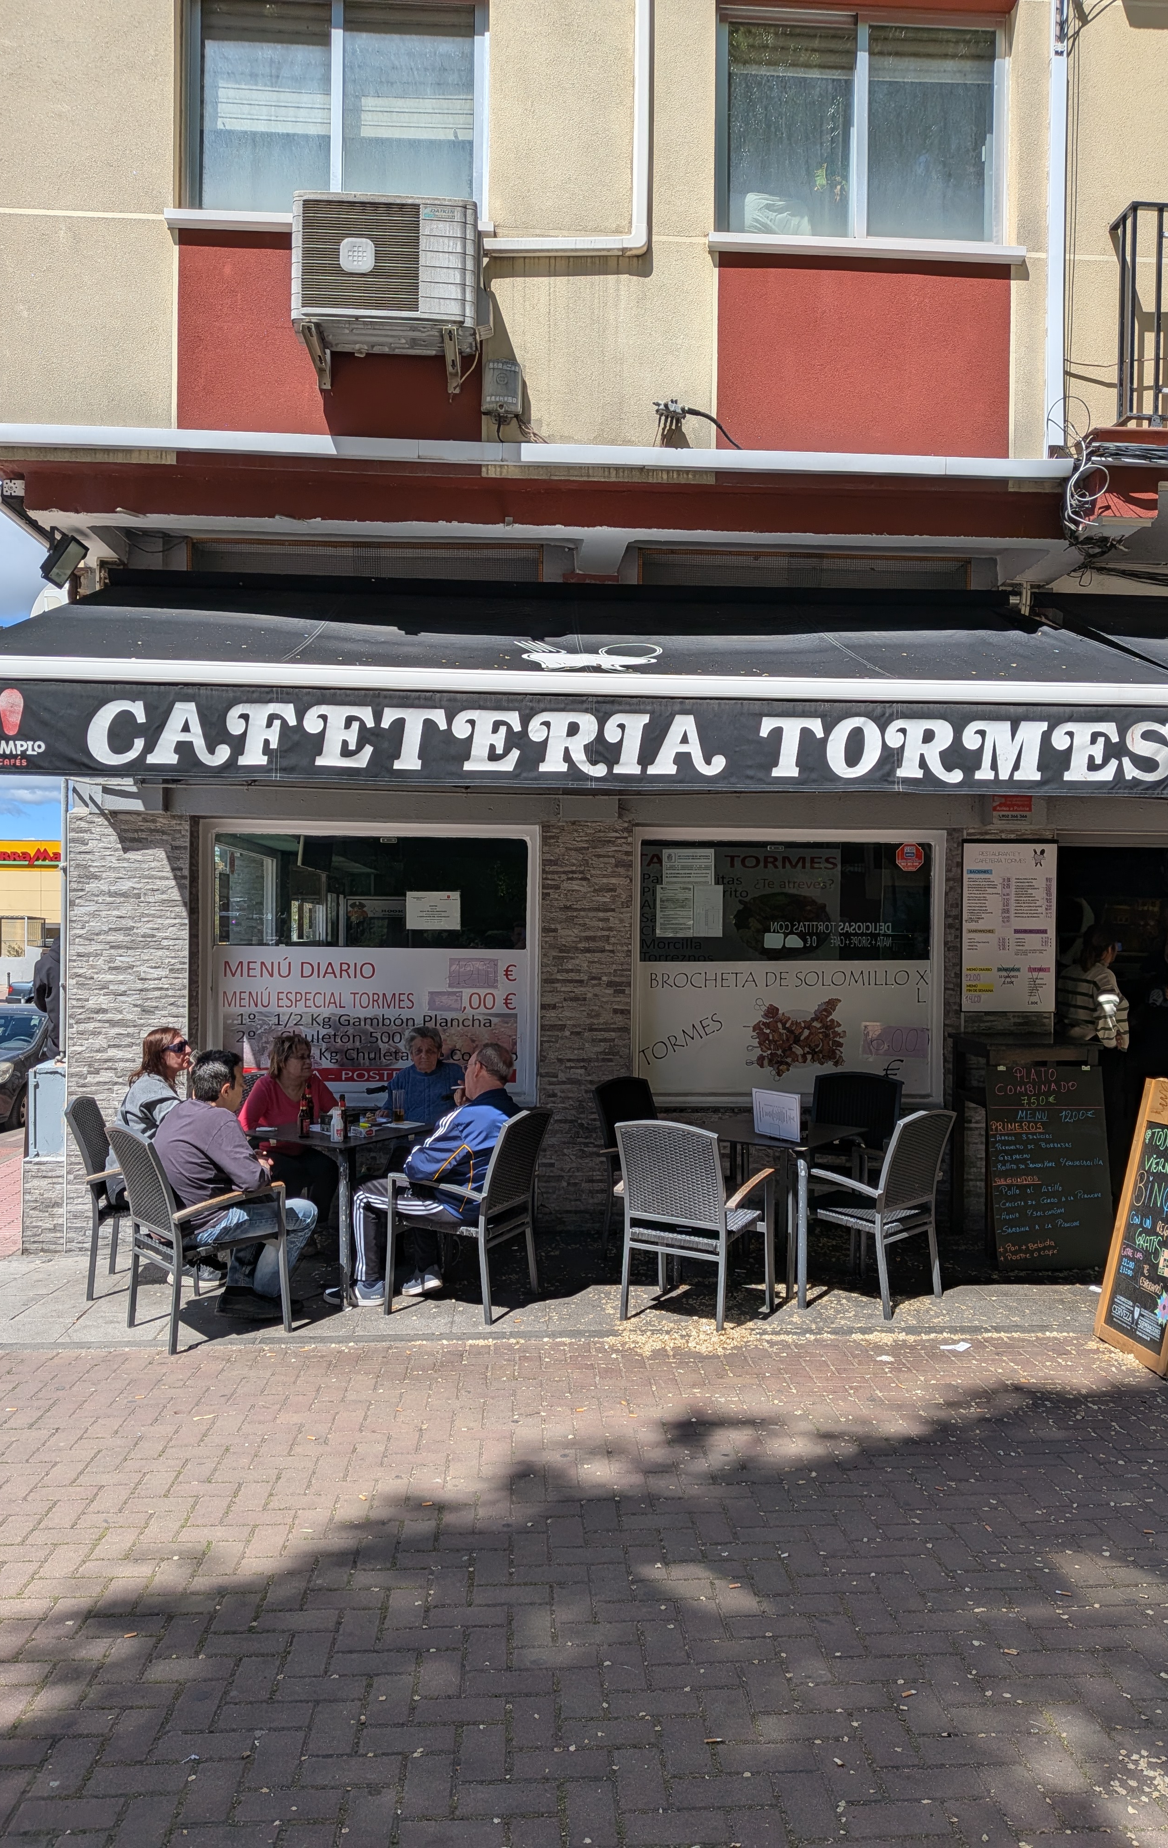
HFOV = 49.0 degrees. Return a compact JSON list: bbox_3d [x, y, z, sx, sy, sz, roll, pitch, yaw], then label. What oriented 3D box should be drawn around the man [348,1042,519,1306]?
[{"bbox_3d":[-0.710,1.151,6.064,0.830,1.235,0.540,1,1,18],"label":"man"}]

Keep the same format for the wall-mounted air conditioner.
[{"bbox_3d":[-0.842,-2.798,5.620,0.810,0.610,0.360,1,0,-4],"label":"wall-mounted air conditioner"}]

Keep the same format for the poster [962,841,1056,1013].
[{"bbox_3d":[2.367,0.012,7.152,0.542,0.965,0.030,1,1,-3],"label":"poster"}]

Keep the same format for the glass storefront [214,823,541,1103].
[{"bbox_3d":[-1.190,0.230,7.245,1.834,1.574,0.100,1,1,-3],"label":"glass storefront"}]

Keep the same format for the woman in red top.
[{"bbox_3d":[-1.451,1.117,6.262,0.550,1.160,0.750,0,1,-39],"label":"woman in red top"}]

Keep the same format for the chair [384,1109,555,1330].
[{"bbox_3d":[-0.505,1.304,5.992,0.600,0.935,0.570,1,1,20],"label":"chair"}]

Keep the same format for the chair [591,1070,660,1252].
[{"bbox_3d":[0.412,1.304,6.762,0.600,0.935,0.570,1,1,32],"label":"chair"}]

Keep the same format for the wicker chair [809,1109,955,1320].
[{"bbox_3d":[1.347,1.277,5.889,0.575,0.880,0.585,0,1,-44],"label":"wicker chair"}]

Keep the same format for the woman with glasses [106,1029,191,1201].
[{"bbox_3d":[-1.933,1.123,6.233,0.700,1.260,0.480,1,1,-9],"label":"woman with glasses"}]

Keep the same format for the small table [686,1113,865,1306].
[{"bbox_3d":[0.895,1.351,6.145,0.660,0.720,0.660,1,1,33],"label":"small table"}]

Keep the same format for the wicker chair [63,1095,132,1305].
[{"bbox_3d":[-2.045,1.244,5.979,0.585,0.880,0.575,0,0,-11],"label":"wicker chair"}]

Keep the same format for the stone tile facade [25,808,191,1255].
[{"bbox_3d":[-2.393,0.540,6.599,0.820,2.260,0.300,1,0,-4],"label":"stone tile facade"}]

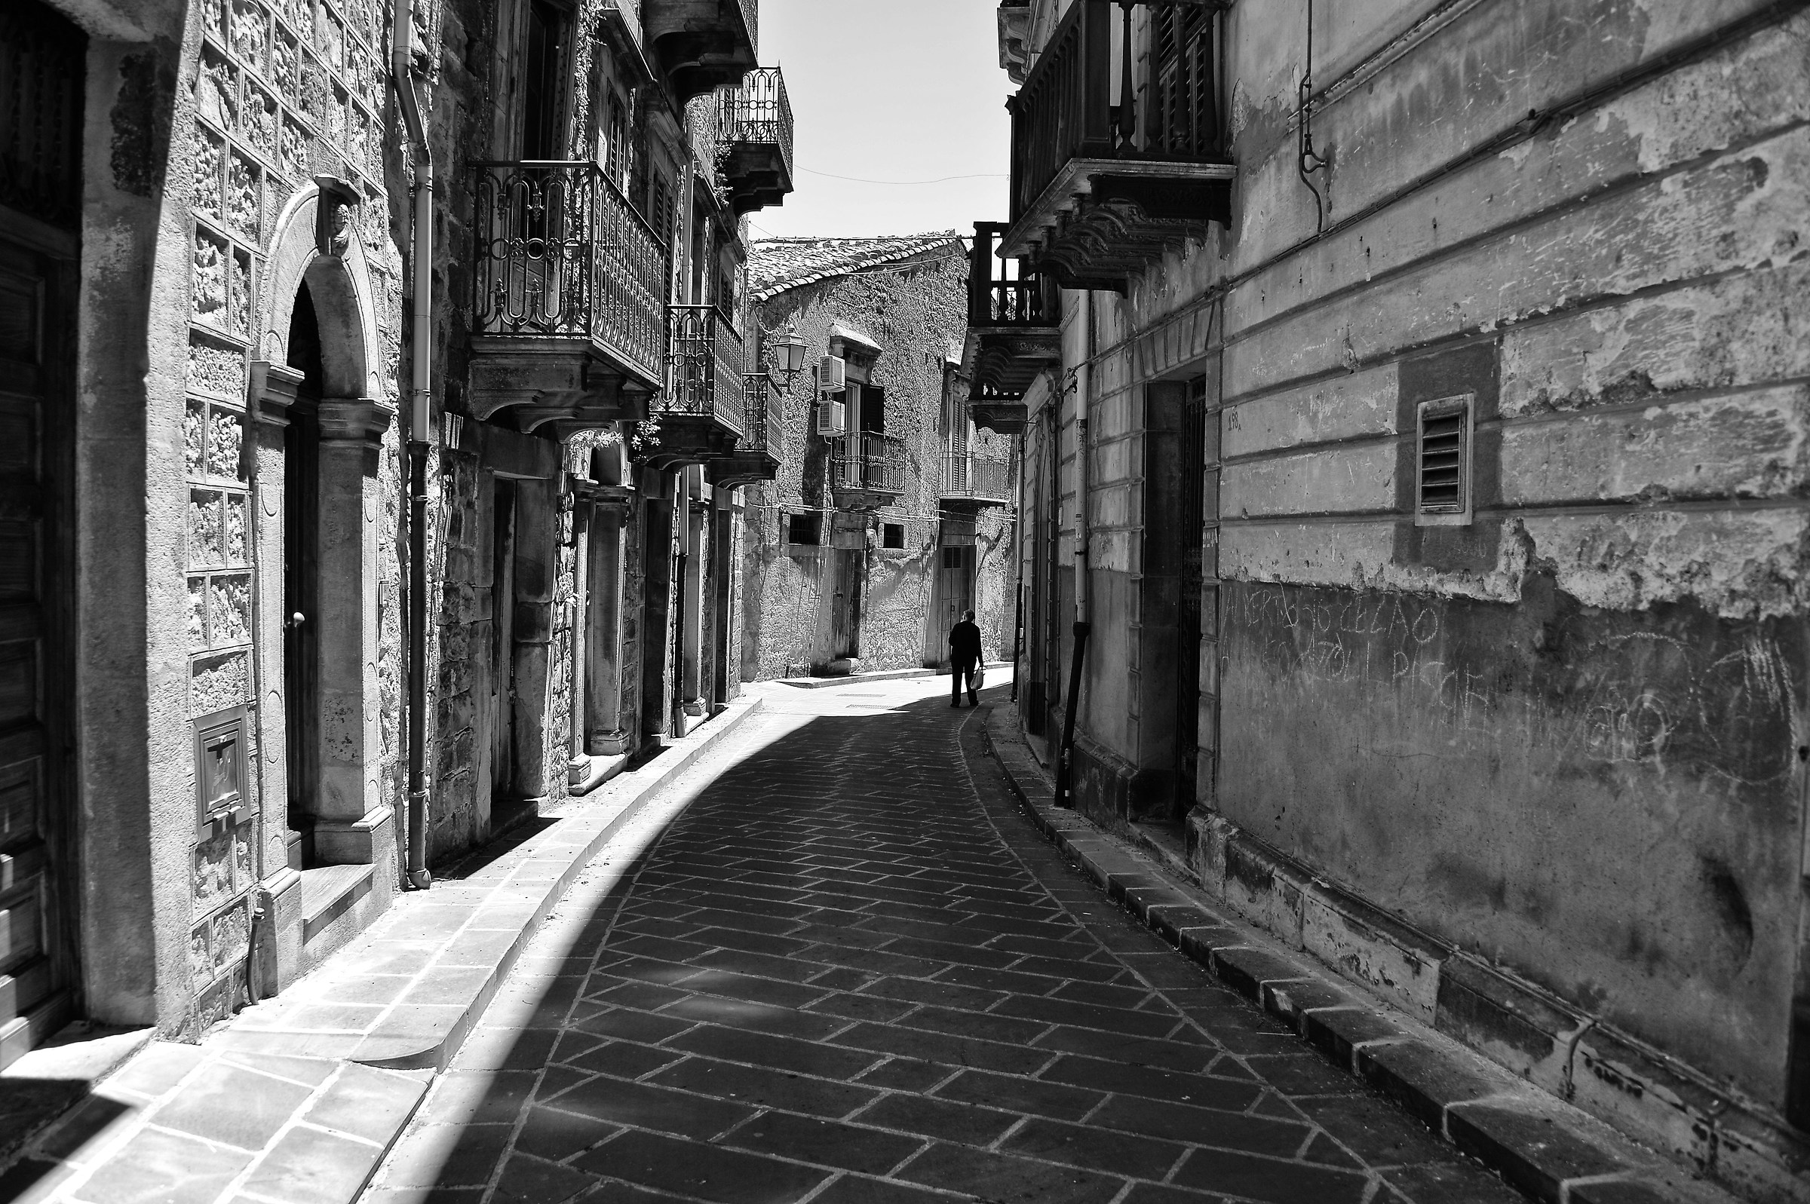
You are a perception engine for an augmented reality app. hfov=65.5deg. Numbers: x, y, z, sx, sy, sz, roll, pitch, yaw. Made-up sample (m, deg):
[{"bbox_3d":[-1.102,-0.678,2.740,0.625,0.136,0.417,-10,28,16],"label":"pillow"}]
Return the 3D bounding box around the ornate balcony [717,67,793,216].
[{"bbox_3d":[-2.020,-6.220,19.250,0.820,1.480,2.200,1,2,1],"label":"ornate balcony"}]

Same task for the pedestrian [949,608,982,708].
[{"bbox_3d":[1.019,0.944,23.700,0.560,1.670,0.360,1,2,-6],"label":"pedestrian"}]

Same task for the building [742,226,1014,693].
[{"bbox_3d":[0.300,-3.513,30.800,1.200,10.100,13.000,2,2,25],"label":"building"}]

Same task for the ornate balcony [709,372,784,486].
[{"bbox_3d":[-2.100,-2.185,18.750,0.730,1.420,2.450,1,2,0],"label":"ornate balcony"}]

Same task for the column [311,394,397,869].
[{"bbox_3d":[-2.390,0.130,6.140,0.250,2.020,0.370,1,2,-6],"label":"column"}]

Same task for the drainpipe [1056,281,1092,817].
[{"bbox_3d":[1.200,-0.360,10.000,0.210,3.650,0.120,1,2,-5],"label":"drainpipe"}]

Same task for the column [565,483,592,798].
[{"bbox_3d":[-2.480,0.240,10.600,0.260,2.280,0.370,1,2,0],"label":"column"}]

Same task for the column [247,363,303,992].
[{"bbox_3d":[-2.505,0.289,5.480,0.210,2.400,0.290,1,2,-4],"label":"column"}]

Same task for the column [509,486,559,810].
[{"bbox_3d":[-2.600,0.277,9.900,0.280,2.270,0.250,1,2,0],"label":"column"}]

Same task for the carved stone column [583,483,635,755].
[{"bbox_3d":[-2.550,0.175,12.150,0.320,2.300,0.420,1,2,0],"label":"carved stone column"}]

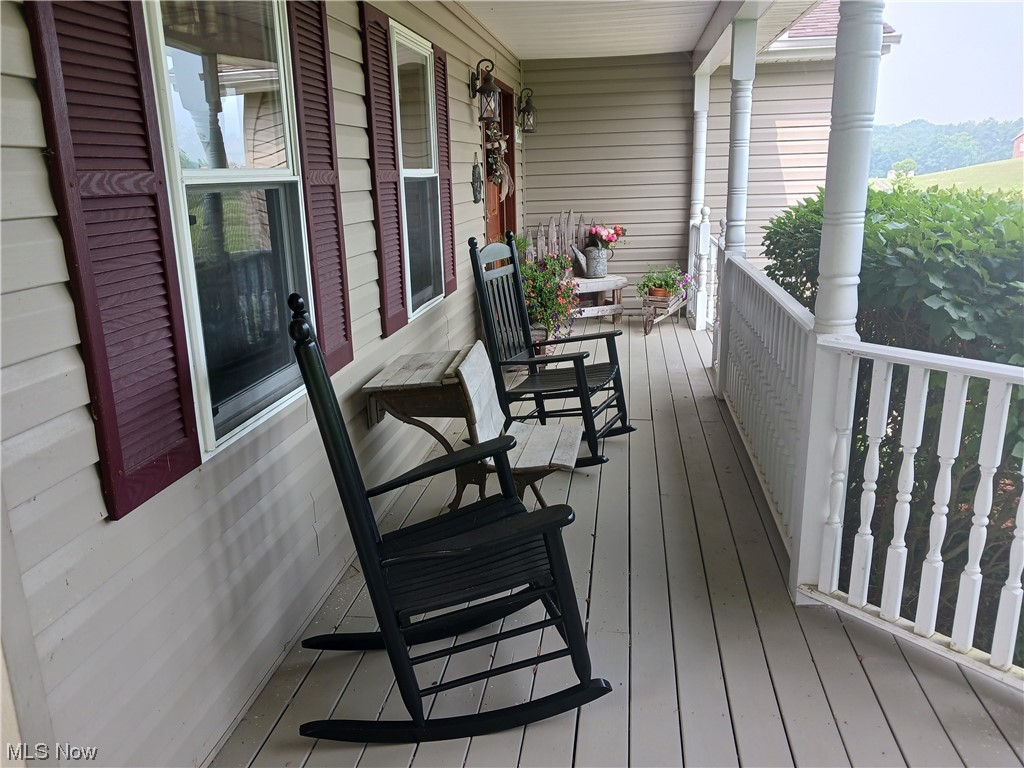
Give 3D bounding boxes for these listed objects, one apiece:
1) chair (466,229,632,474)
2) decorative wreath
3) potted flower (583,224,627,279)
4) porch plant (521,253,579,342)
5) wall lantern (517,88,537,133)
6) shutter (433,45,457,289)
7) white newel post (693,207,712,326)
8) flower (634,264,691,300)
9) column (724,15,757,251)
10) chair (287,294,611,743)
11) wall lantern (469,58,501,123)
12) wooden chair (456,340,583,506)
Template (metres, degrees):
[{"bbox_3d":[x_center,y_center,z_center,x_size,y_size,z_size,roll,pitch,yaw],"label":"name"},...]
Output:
[{"bbox_3d":[0.200,-0.176,4.160,0.824,1.187,0.653,5,17,24],"label":"chair"},{"bbox_3d":[-0.106,-1.809,6.557,0.159,0.587,0.398,1,15,8],"label":"decorative wreath"},{"bbox_3d":[0.900,-1.292,7.796,0.423,0.523,0.348,1,15,8],"label":"potted flower"},{"bbox_3d":[0.293,-0.688,6.242,0.448,0.667,0.418,1,15,8],"label":"porch plant"},{"bbox_3d":[0.152,-2.578,7.554,0.189,0.393,0.169,1,15,8],"label":"wall lantern"},{"bbox_3d":[-0.393,-1.230,4.710,0.035,1.384,0.329,1,15,8],"label":"shutter"},{"bbox_3d":[1.768,-1.059,7.369,0.095,1.135,0.095,1,15,8],"label":"white newel post"},{"bbox_3d":[1.429,-0.962,7.501,0.518,0.329,0.438,1,15,8],"label":"flower"},{"bbox_3d":[1.403,-1.502,4.920,0.126,1.364,0.126,1,15,8],"label":"column"},{"bbox_3d":[-0.197,0.349,2.240,0.860,1.197,0.667,-5,16,-13],"label":"chair"},{"bbox_3d":[-0.172,-1.989,5.428,0.199,0.393,0.169,1,15,8],"label":"wall lantern"},{"bbox_3d":[0.050,0.235,3.487,0.498,0.751,0.518,1,15,8],"label":"wooden chair"}]

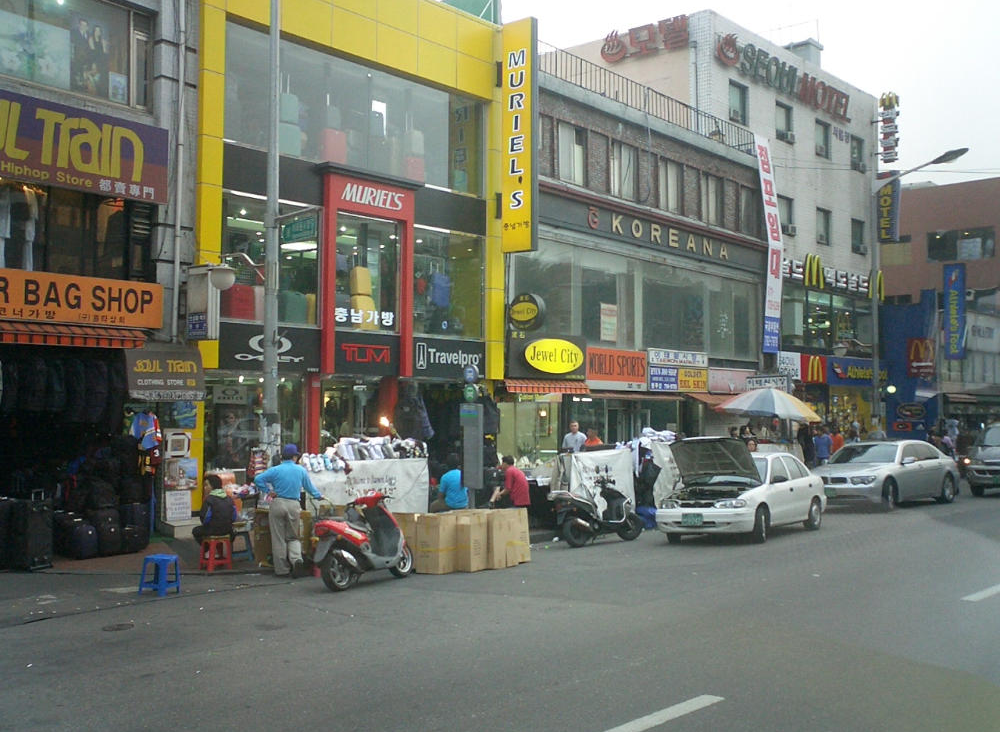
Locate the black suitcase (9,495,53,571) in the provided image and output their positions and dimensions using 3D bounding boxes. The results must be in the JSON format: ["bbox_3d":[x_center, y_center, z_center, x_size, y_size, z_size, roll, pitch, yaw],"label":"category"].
[{"bbox_3d":[-6.032,2.169,13.834,0.370,0.860,0.370,-1,-3,32],"label":"black suitcase"}]

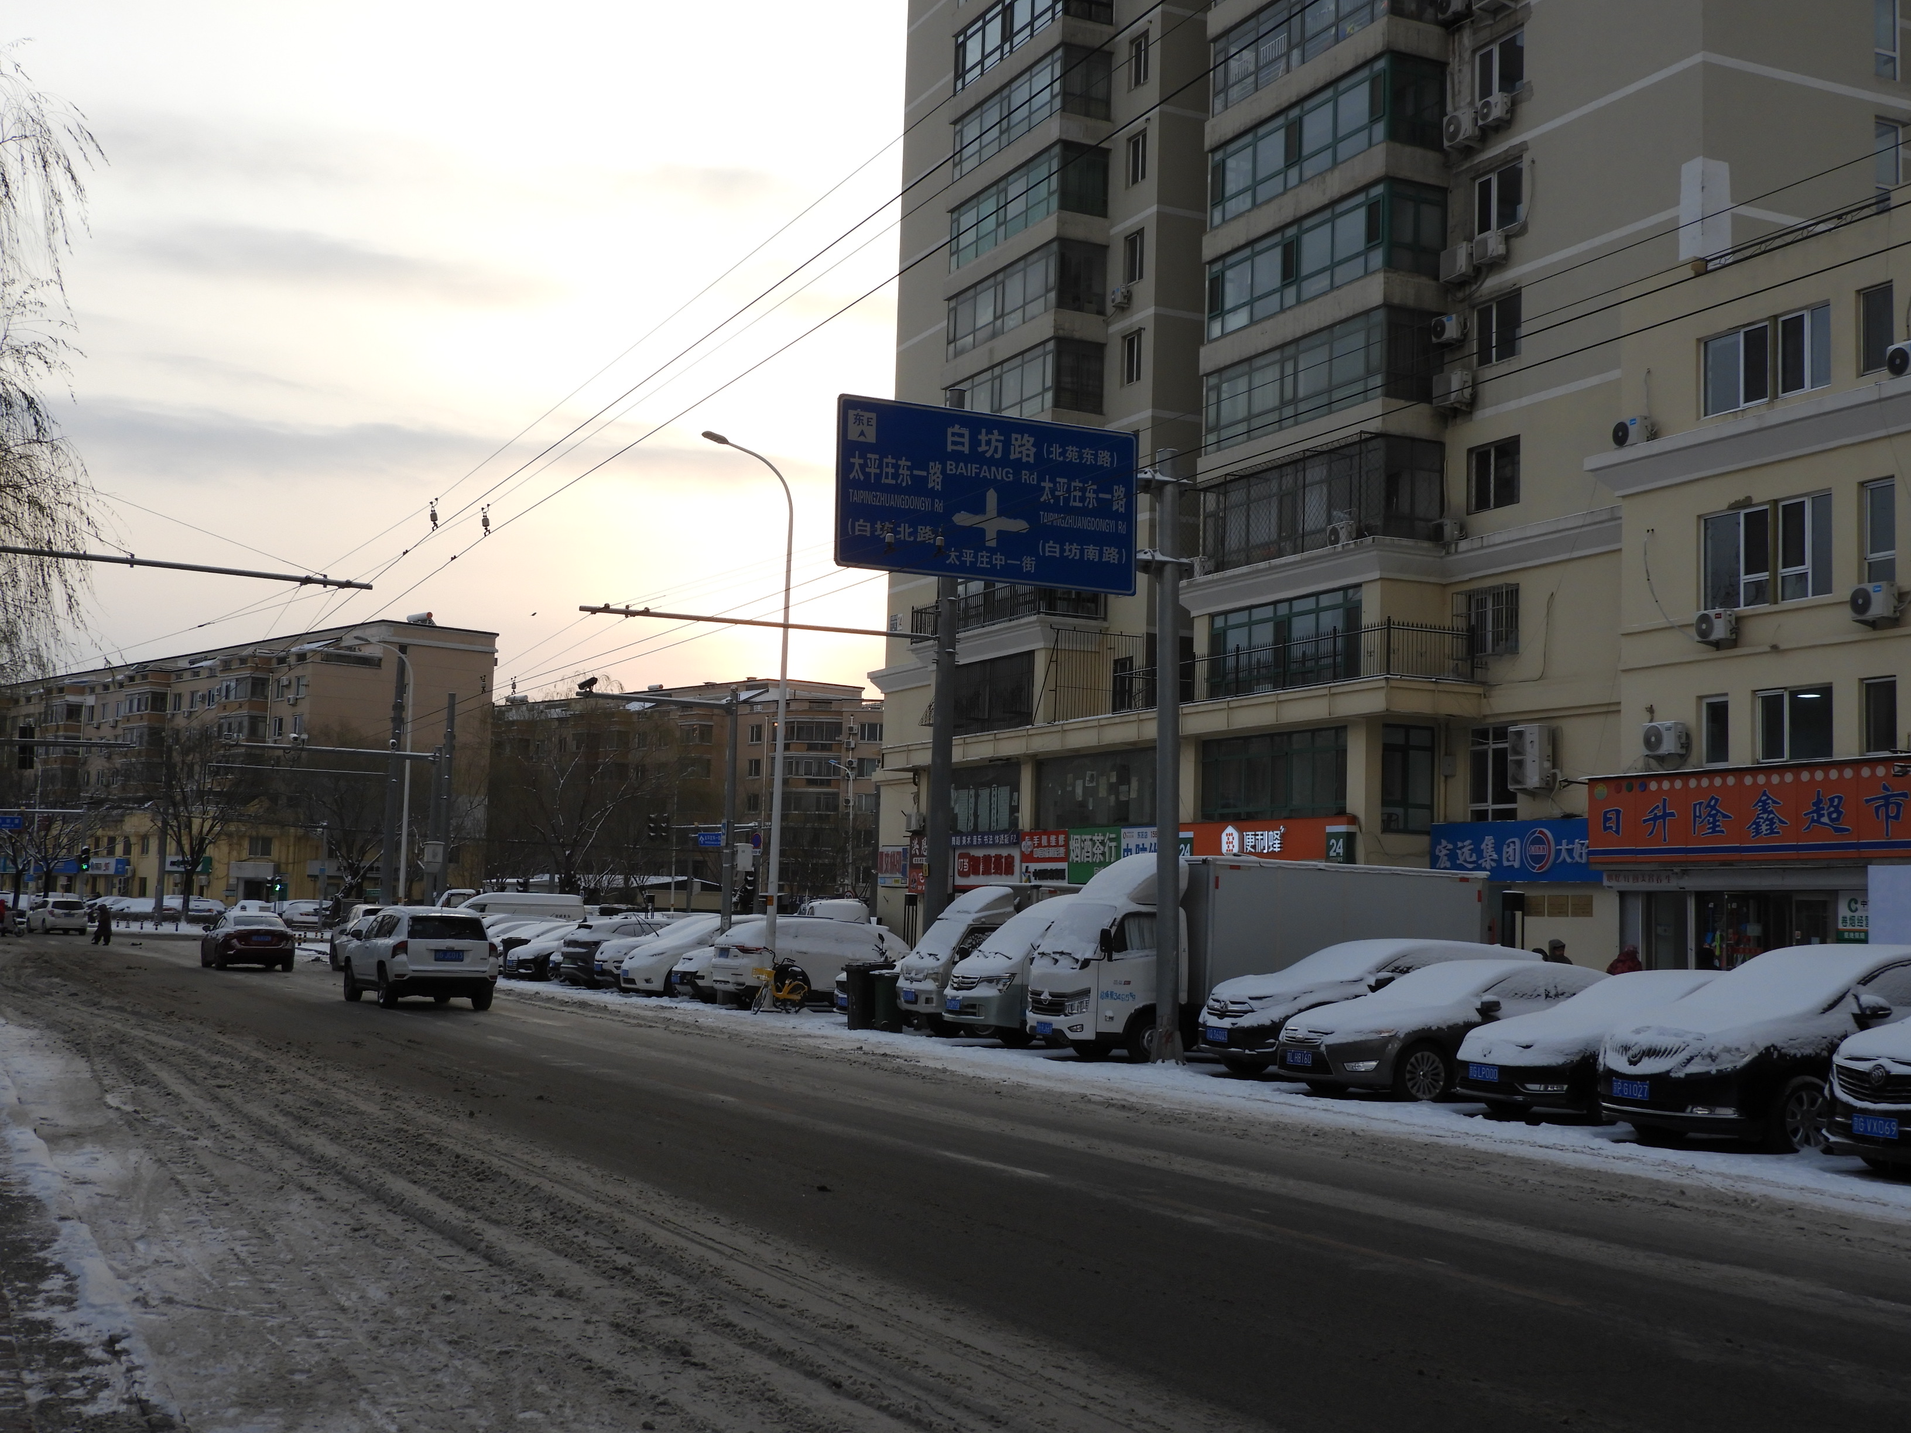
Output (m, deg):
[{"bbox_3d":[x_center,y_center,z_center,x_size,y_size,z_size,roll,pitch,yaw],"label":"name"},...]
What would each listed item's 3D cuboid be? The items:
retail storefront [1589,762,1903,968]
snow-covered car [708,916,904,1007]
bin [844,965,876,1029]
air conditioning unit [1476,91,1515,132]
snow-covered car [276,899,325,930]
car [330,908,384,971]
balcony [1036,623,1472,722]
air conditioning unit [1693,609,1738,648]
[{"bbox_3d":[13.165,3.111,35.747,1.200,4.485,7.195,4,-6,-25],"label":"retail storefront"},{"bbox_3d":[-1.982,4.543,40.634,4.640,1.680,1.860,4,-6,-25],"label":"snow-covered car"},{"bbox_3d":[-1.379,4.376,34.722,0.710,1.020,0.580,4,-6,-25],"label":"bin"},{"bbox_3d":[11.554,-12.956,47.280,0.310,0.597,0.756,4,-6,-25],"label":"air conditioning unit"},{"bbox_3d":[-32.867,10.034,111.491,1.820,1.520,4.600,4,-6,-25],"label":"snow-covered car"},{"bbox_3d":[-12.838,5.124,50.022,1.820,1.620,4.500,4,-6,-25],"label":"car"},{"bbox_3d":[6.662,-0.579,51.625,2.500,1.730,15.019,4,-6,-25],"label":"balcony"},{"bbox_3d":[12.315,-1.444,35.663,0.290,0.508,0.687,4,-6,-25],"label":"air conditioning unit"}]

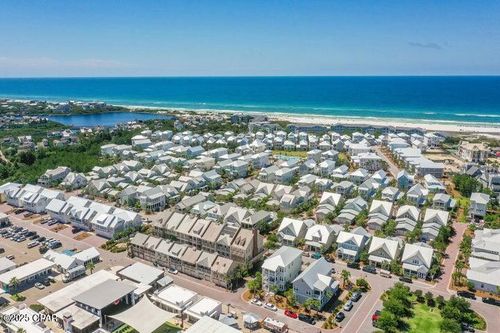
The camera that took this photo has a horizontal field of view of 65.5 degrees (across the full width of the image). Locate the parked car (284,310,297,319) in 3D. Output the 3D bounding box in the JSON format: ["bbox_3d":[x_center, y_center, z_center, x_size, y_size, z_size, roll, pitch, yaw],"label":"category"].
[{"bbox_3d":[14.420,51.890,136.300,4.600,1.420,1.850,7,15,29],"label":"parked car"}]

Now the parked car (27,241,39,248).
[{"bbox_3d":[-106.910,38.940,192.560,1.950,1.750,5.300,8,16,32],"label":"parked car"}]

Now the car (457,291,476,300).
[{"bbox_3d":[84.589,50.310,151.797,5.600,1.850,1.970,8,16,31],"label":"car"}]

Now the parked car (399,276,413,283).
[{"bbox_3d":[63.620,46.390,158.470,4.900,1.600,1.930,7,15,29],"label":"parked car"}]

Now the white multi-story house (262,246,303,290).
[{"bbox_3d":[13.635,42.382,164.456,9.290,11.960,21.740,8,16,32],"label":"white multi-story house"}]

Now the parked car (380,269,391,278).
[{"bbox_3d":[57.140,45.230,163.080,4.600,1.800,1.900,7,15,29],"label":"parked car"}]

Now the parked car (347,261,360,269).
[{"bbox_3d":[46.832,45.023,175.080,5.200,1.720,1.920,8,15,30],"label":"parked car"}]

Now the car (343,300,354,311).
[{"bbox_3d":[36.973,52.076,145.555,1.850,1.600,4.500,9,16,34],"label":"car"}]

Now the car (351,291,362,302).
[{"bbox_3d":[41.485,50.692,151.145,1.900,1.700,4.900,9,16,34],"label":"car"}]

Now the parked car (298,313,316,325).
[{"bbox_3d":[20.222,53.955,137.289,5.500,1.850,1.980,8,15,30],"label":"parked car"}]

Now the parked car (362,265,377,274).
[{"bbox_3d":[51.420,44.410,166.560,5.500,1.850,2.000,7,15,29],"label":"parked car"}]

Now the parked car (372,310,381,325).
[{"bbox_3d":[45.327,53.524,139.070,1.900,1.700,4.700,9,16,34],"label":"parked car"}]

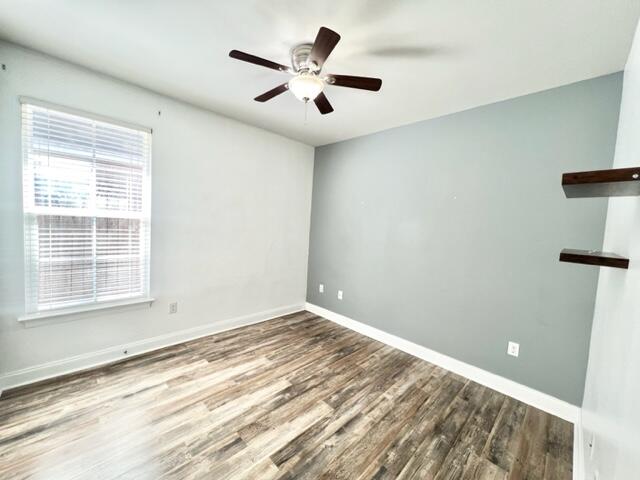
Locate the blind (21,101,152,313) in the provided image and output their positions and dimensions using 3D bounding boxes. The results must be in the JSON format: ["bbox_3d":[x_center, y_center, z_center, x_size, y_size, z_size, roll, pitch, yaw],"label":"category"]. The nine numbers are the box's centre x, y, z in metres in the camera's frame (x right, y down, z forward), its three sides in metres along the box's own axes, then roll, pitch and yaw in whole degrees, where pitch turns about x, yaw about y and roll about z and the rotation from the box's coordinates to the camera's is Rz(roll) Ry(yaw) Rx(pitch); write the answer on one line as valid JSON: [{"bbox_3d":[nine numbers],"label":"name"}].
[{"bbox_3d":[-2.104,-0.253,2.256,0.861,1.775,0.070,0,5,-45],"label":"blind"}]

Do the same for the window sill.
[{"bbox_3d":[-2.144,0.685,2.304,0.923,0.104,0.100,0,5,-45],"label":"window sill"}]

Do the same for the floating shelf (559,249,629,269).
[{"bbox_3d":[1.375,0.090,1.234,0.530,0.039,0.198,0,5,-45],"label":"floating shelf"}]

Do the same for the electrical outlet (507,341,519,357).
[{"bbox_3d":[1.775,1.006,2.203,0.010,0.119,0.074,0,5,-45],"label":"electrical outlet"}]

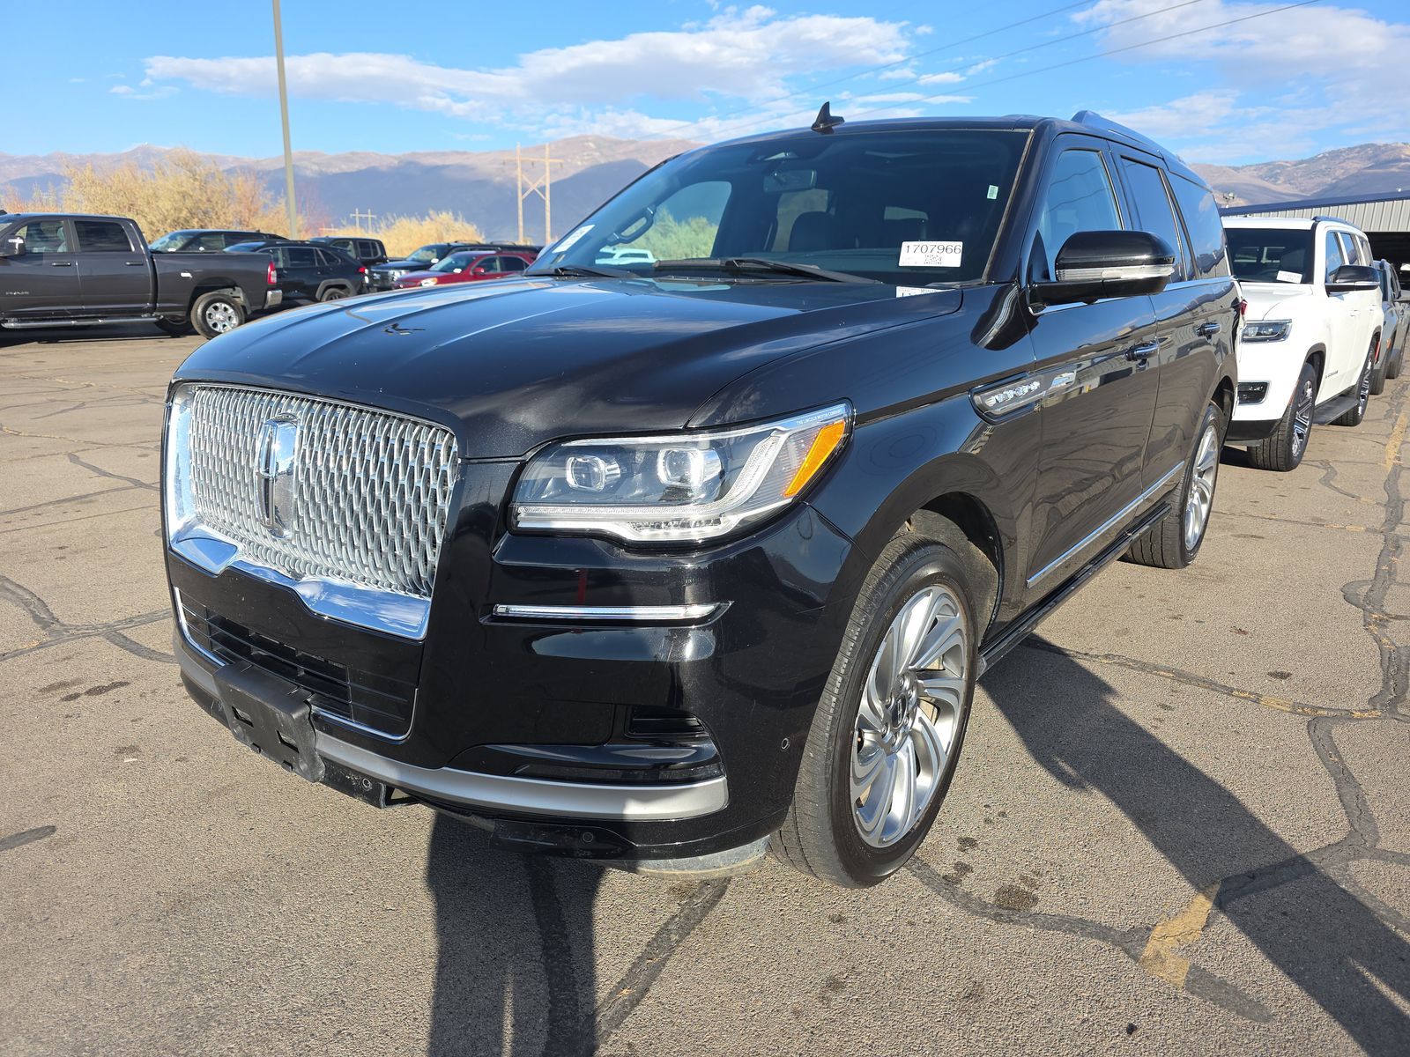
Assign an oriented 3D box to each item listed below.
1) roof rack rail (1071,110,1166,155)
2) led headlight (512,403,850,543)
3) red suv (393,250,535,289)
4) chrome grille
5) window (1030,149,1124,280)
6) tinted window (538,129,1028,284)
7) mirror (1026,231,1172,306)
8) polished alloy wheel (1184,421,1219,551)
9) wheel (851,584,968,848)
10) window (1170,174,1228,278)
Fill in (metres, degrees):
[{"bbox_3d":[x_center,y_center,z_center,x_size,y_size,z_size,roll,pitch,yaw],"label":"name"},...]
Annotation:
[{"bbox_3d":[1.774,-1.546,3.807,0.060,0.100,1.850,12,18,36],"label":"roof rack rail"},{"bbox_3d":[-0.043,-0.090,1.565,0.420,0.250,0.420,12,18,36],"label":"led headlight"},{"bbox_3d":[-6.100,-6.680,25.400,1.840,1.640,4.600,12,19,35],"label":"red suv"},{"bbox_3d":[-0.803,-0.066,1.842,0.930,0.380,0.110,12,6,36],"label":"chrome grille"},{"bbox_3d":[0.980,-0.848,2.535,0.060,0.410,0.920,-10,4,40],"label":"window"},{"bbox_3d":[0.193,-0.971,2.928,1.620,0.120,0.950,12,54,36],"label":"tinted window"},{"bbox_3d":[0.956,-0.623,2.226,0.270,0.200,0.240,12,18,36],"label":"mirror"},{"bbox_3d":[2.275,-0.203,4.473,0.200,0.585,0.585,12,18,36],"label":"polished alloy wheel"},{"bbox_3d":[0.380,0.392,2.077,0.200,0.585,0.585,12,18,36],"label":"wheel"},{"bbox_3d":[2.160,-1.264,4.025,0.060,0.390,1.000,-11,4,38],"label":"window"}]

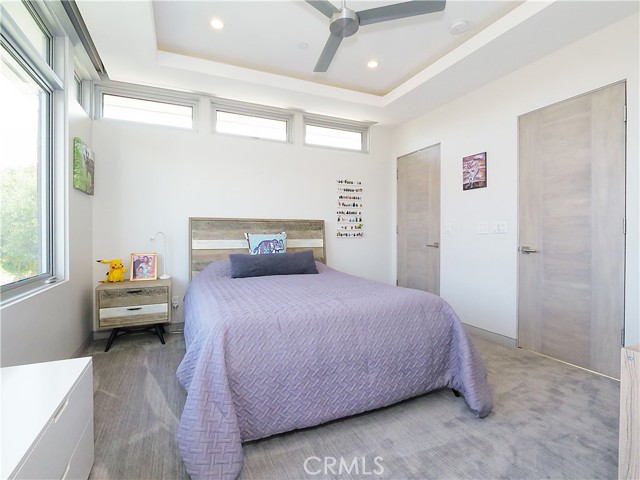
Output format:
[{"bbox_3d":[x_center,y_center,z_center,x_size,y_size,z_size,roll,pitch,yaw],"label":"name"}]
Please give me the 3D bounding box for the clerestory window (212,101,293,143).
[{"bbox_3d":[-0.789,-1.409,3.575,0.971,0.364,0.080,0,0,-23],"label":"clerestory window"}]

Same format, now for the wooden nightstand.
[{"bbox_3d":[-1.790,0.717,2.918,0.582,0.575,0.385,0,0,-23],"label":"wooden nightstand"}]

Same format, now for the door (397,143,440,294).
[{"bbox_3d":[1.294,-0.086,3.885,0.045,2.157,0.779,0,0,-25],"label":"door"}]

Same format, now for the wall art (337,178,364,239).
[{"bbox_3d":[0.414,-0.420,4.049,0.422,0.800,0.040,0,0,-23],"label":"wall art"}]

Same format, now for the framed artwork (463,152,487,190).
[{"bbox_3d":[1.622,-0.707,3.102,0.030,0.349,0.254,0,0,-25],"label":"framed artwork"}]

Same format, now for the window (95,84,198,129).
[{"bbox_3d":[-1.802,-1.389,3.135,0.963,0.343,0.080,0,0,-23],"label":"window"}]

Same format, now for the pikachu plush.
[{"bbox_3d":[-2.027,0.296,2.869,0.175,0.222,0.200,0,0,40],"label":"pikachu plush"}]

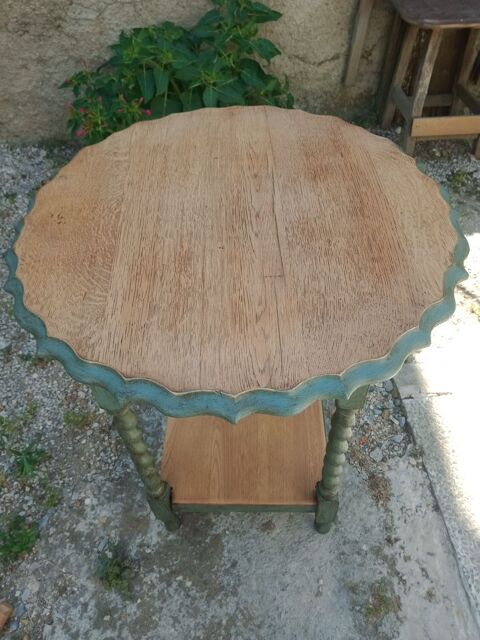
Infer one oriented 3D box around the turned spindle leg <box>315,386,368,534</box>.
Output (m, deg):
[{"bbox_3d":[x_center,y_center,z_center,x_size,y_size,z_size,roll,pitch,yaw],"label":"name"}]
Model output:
[{"bbox_3d":[0.159,0.232,0.820,0.043,0.640,0.043,-1,49,4],"label":"turned spindle leg"}]

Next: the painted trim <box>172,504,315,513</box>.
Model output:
[{"bbox_3d":[0.008,0.351,0.958,0.285,0.037,0.020,-1,49,4],"label":"painted trim"}]

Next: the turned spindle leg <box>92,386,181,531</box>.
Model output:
[{"bbox_3d":[-0.163,0.236,0.841,0.043,0.640,0.043,-1,49,4],"label":"turned spindle leg"}]

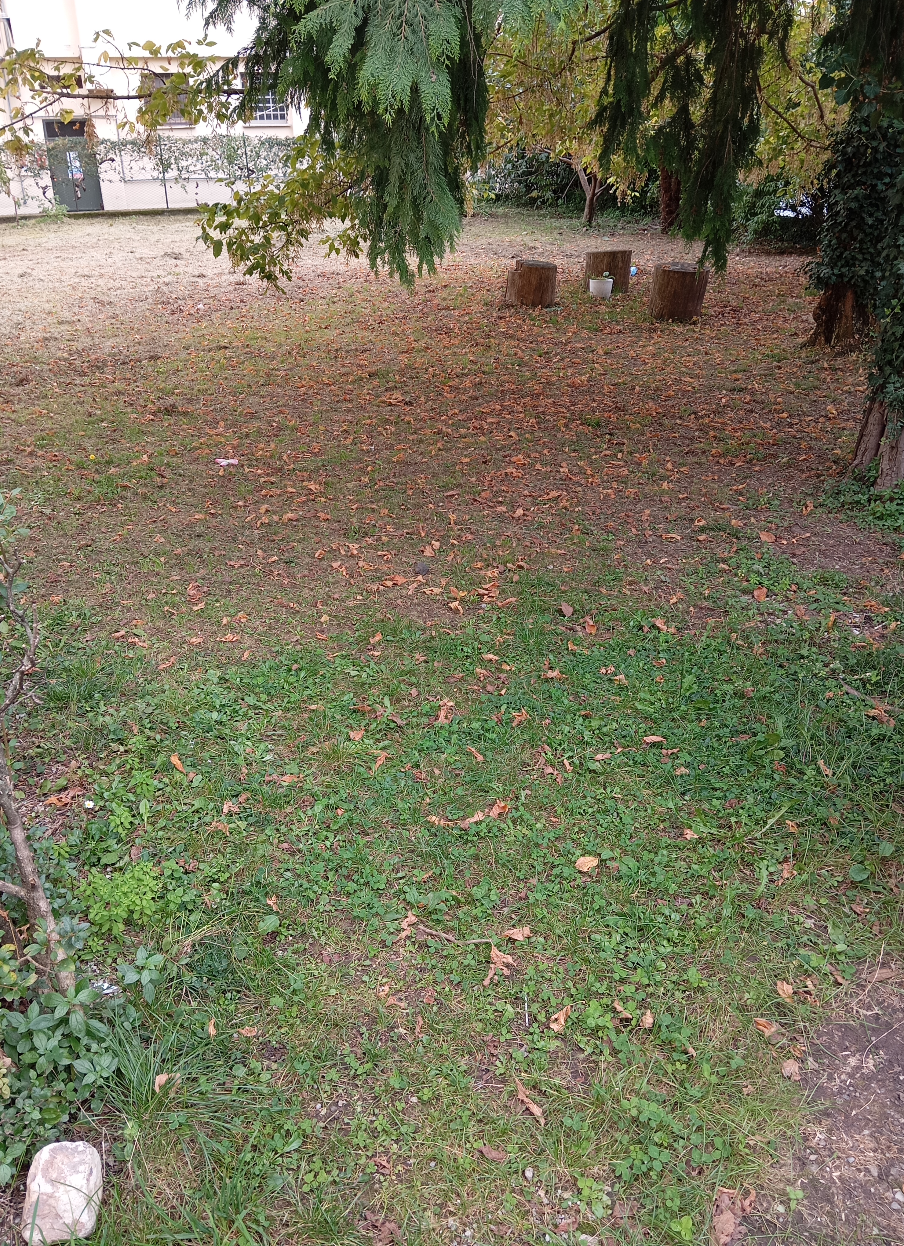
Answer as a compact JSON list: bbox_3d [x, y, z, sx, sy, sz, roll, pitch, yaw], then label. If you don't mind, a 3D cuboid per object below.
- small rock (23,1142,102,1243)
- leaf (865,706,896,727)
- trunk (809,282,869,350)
[{"bbox_3d":[-0.594,0.867,1.538,0.115,0.095,0.145,-5,26,-9],"label":"small rock"},{"bbox_3d":[1.193,0.262,2.814,0.078,0.035,0.065,16,30,30],"label":"leaf"},{"bbox_3d":[3.068,-2.438,7.836,0.500,0.520,0.460,9,27,19],"label":"trunk"}]

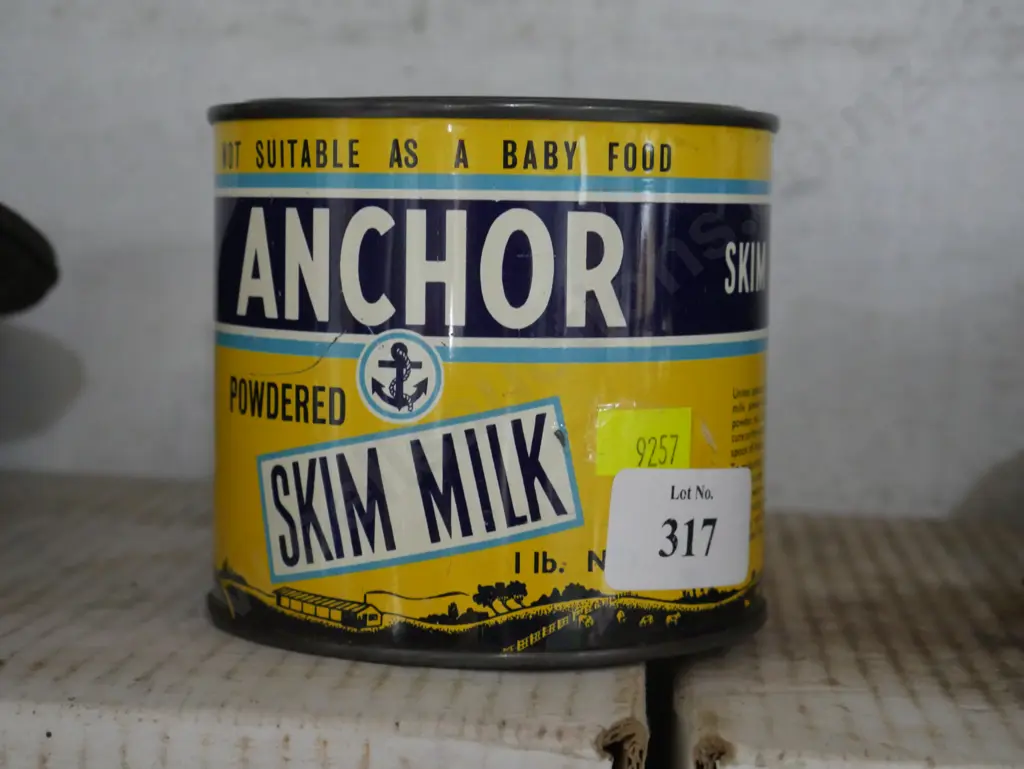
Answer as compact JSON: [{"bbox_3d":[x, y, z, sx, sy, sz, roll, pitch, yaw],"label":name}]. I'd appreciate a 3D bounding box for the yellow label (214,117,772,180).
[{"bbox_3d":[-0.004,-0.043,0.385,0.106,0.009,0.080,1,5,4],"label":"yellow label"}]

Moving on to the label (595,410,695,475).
[{"bbox_3d":[0.023,0.010,0.357,0.020,0.011,0.001,-1,5,-31],"label":"label"}]

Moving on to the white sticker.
[{"bbox_3d":[0.031,0.026,0.367,0.038,0.021,0.004,2,3,-45],"label":"white sticker"}]

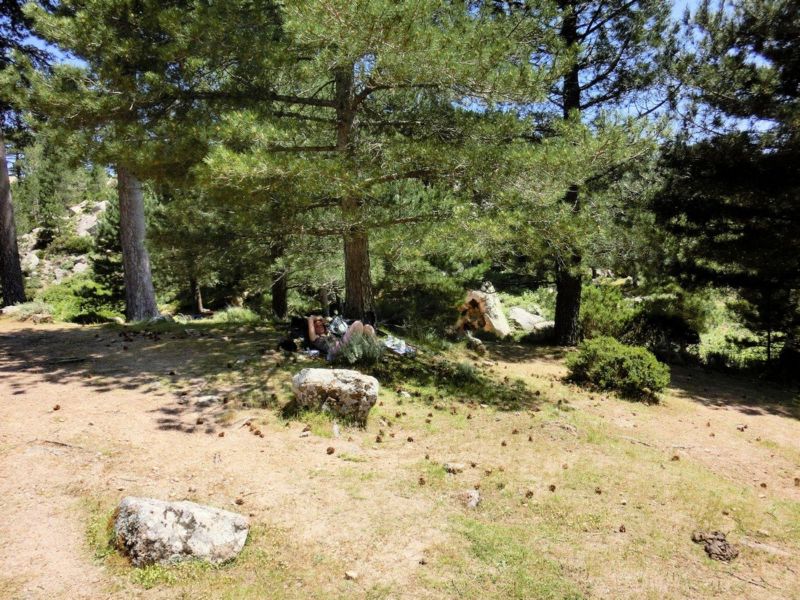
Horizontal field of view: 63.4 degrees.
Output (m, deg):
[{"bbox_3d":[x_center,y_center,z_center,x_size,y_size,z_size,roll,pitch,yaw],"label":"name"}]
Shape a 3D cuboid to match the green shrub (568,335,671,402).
[{"bbox_3d":[2.279,0.704,6.750,1.020,0.550,0.850,1,6,18],"label":"green shrub"}]

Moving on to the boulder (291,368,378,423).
[{"bbox_3d":[-0.573,0.858,5.750,0.740,0.380,0.550,-1,6,-6],"label":"boulder"}]

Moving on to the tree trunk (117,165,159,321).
[{"bbox_3d":[-5.052,-1.113,12.570,0.570,3.050,0.570,-3,6,0],"label":"tree trunk"}]

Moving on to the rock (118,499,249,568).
[{"bbox_3d":[-1.102,1.165,3.250,0.640,0.230,0.360,-1,6,2],"label":"rock"}]

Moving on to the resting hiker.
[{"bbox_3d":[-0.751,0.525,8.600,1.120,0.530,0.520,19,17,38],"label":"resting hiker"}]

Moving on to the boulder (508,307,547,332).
[{"bbox_3d":[2.482,0.374,12.400,0.850,0.460,0.700,1,6,17],"label":"boulder"}]

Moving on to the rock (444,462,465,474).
[{"bbox_3d":[0.360,1.113,4.274,0.125,0.055,0.100,-1,6,0],"label":"rock"}]

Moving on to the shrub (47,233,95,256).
[{"bbox_3d":[-13.707,-2.316,27.000,1.850,0.950,1.500,-3,6,-27],"label":"shrub"}]

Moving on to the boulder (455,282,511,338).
[{"bbox_3d":[1.364,0.182,10.700,0.880,0.860,0.750,1,6,19],"label":"boulder"}]

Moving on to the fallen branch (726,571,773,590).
[{"bbox_3d":[1.564,1.244,2.900,0.030,0.020,0.200,-5,7,-39],"label":"fallen branch"}]

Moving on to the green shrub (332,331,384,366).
[{"bbox_3d":[-0.519,0.595,8.100,0.620,0.430,0.520,-1,6,0],"label":"green shrub"}]

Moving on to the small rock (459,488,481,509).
[{"bbox_3d":[0.403,1.152,3.755,0.120,0.075,0.110,-1,6,0],"label":"small rock"}]

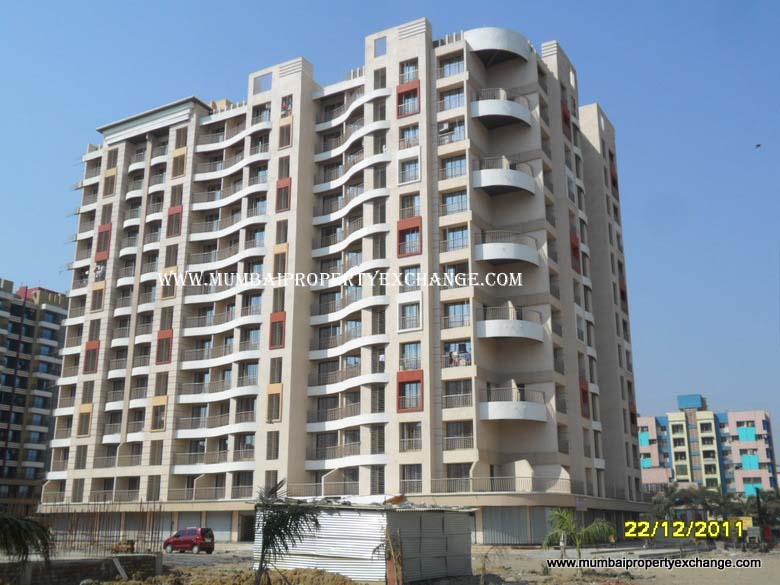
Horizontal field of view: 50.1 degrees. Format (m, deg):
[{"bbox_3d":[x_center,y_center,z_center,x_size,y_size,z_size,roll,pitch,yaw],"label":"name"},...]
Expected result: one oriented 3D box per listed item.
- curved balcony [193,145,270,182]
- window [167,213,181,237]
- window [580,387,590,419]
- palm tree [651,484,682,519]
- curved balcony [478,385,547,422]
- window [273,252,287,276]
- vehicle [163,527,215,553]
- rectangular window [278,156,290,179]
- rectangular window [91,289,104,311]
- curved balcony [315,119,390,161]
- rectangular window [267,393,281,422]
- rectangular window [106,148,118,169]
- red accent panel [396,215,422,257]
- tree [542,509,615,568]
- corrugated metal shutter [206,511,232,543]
[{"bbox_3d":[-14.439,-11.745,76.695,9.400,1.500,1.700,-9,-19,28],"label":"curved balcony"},{"bbox_3d":[-19.509,-6.082,75.418,1.450,2.200,0.200,-9,-19,29],"label":"window"},{"bbox_3d":[14.539,8.084,62.002,0.250,2.650,2.000,-9,-19,29],"label":"window"},{"bbox_3d":[30.357,24.293,90.681,3.600,6.227,3.600,-9,-19,28],"label":"palm tree"},{"bbox_3d":[8.545,8.198,59.185,4.932,2.100,3.420,2,-17,-6],"label":"curved balcony"},{"bbox_3d":[-9.104,-2.293,69.272,1.140,2.020,0.150,-9,-19,29],"label":"window"},{"bbox_3d":[-13.063,16.147,54.131,3.500,1.600,1.480,-9,-19,29],"label":"vehicle"},{"bbox_3d":[-8.906,-10.593,71.388,1.172,2.049,0.150,-9,-18,28],"label":"rectangular window"},{"bbox_3d":[-27.683,0.762,79.078,1.450,2.049,0.150,-9,-18,28],"label":"rectangular window"},{"bbox_3d":[-3.210,-12.793,68.880,8.650,1.600,2.700,-9,-19,29],"label":"curved balcony"},{"bbox_3d":[-9.063,9.116,65.881,1.272,2.187,0.203,-9,-19,28],"label":"rectangular window"},{"bbox_3d":[-28.194,-13.570,84.974,1.420,2.200,0.180,-9,-19,28],"label":"rectangular window"},{"bbox_3d":[1.515,-4.195,63.581,2.059,2.975,0.246,-9,-19,28],"label":"red accent panel"},{"bbox_3d":[8.053,10.499,35.622,3.000,2.500,2.800,-3,-17,12],"label":"tree"},{"bbox_3d":[-13.716,18.810,66.835,2.637,2.390,0.144,-9,-18,29],"label":"corrugated metal shutter"}]

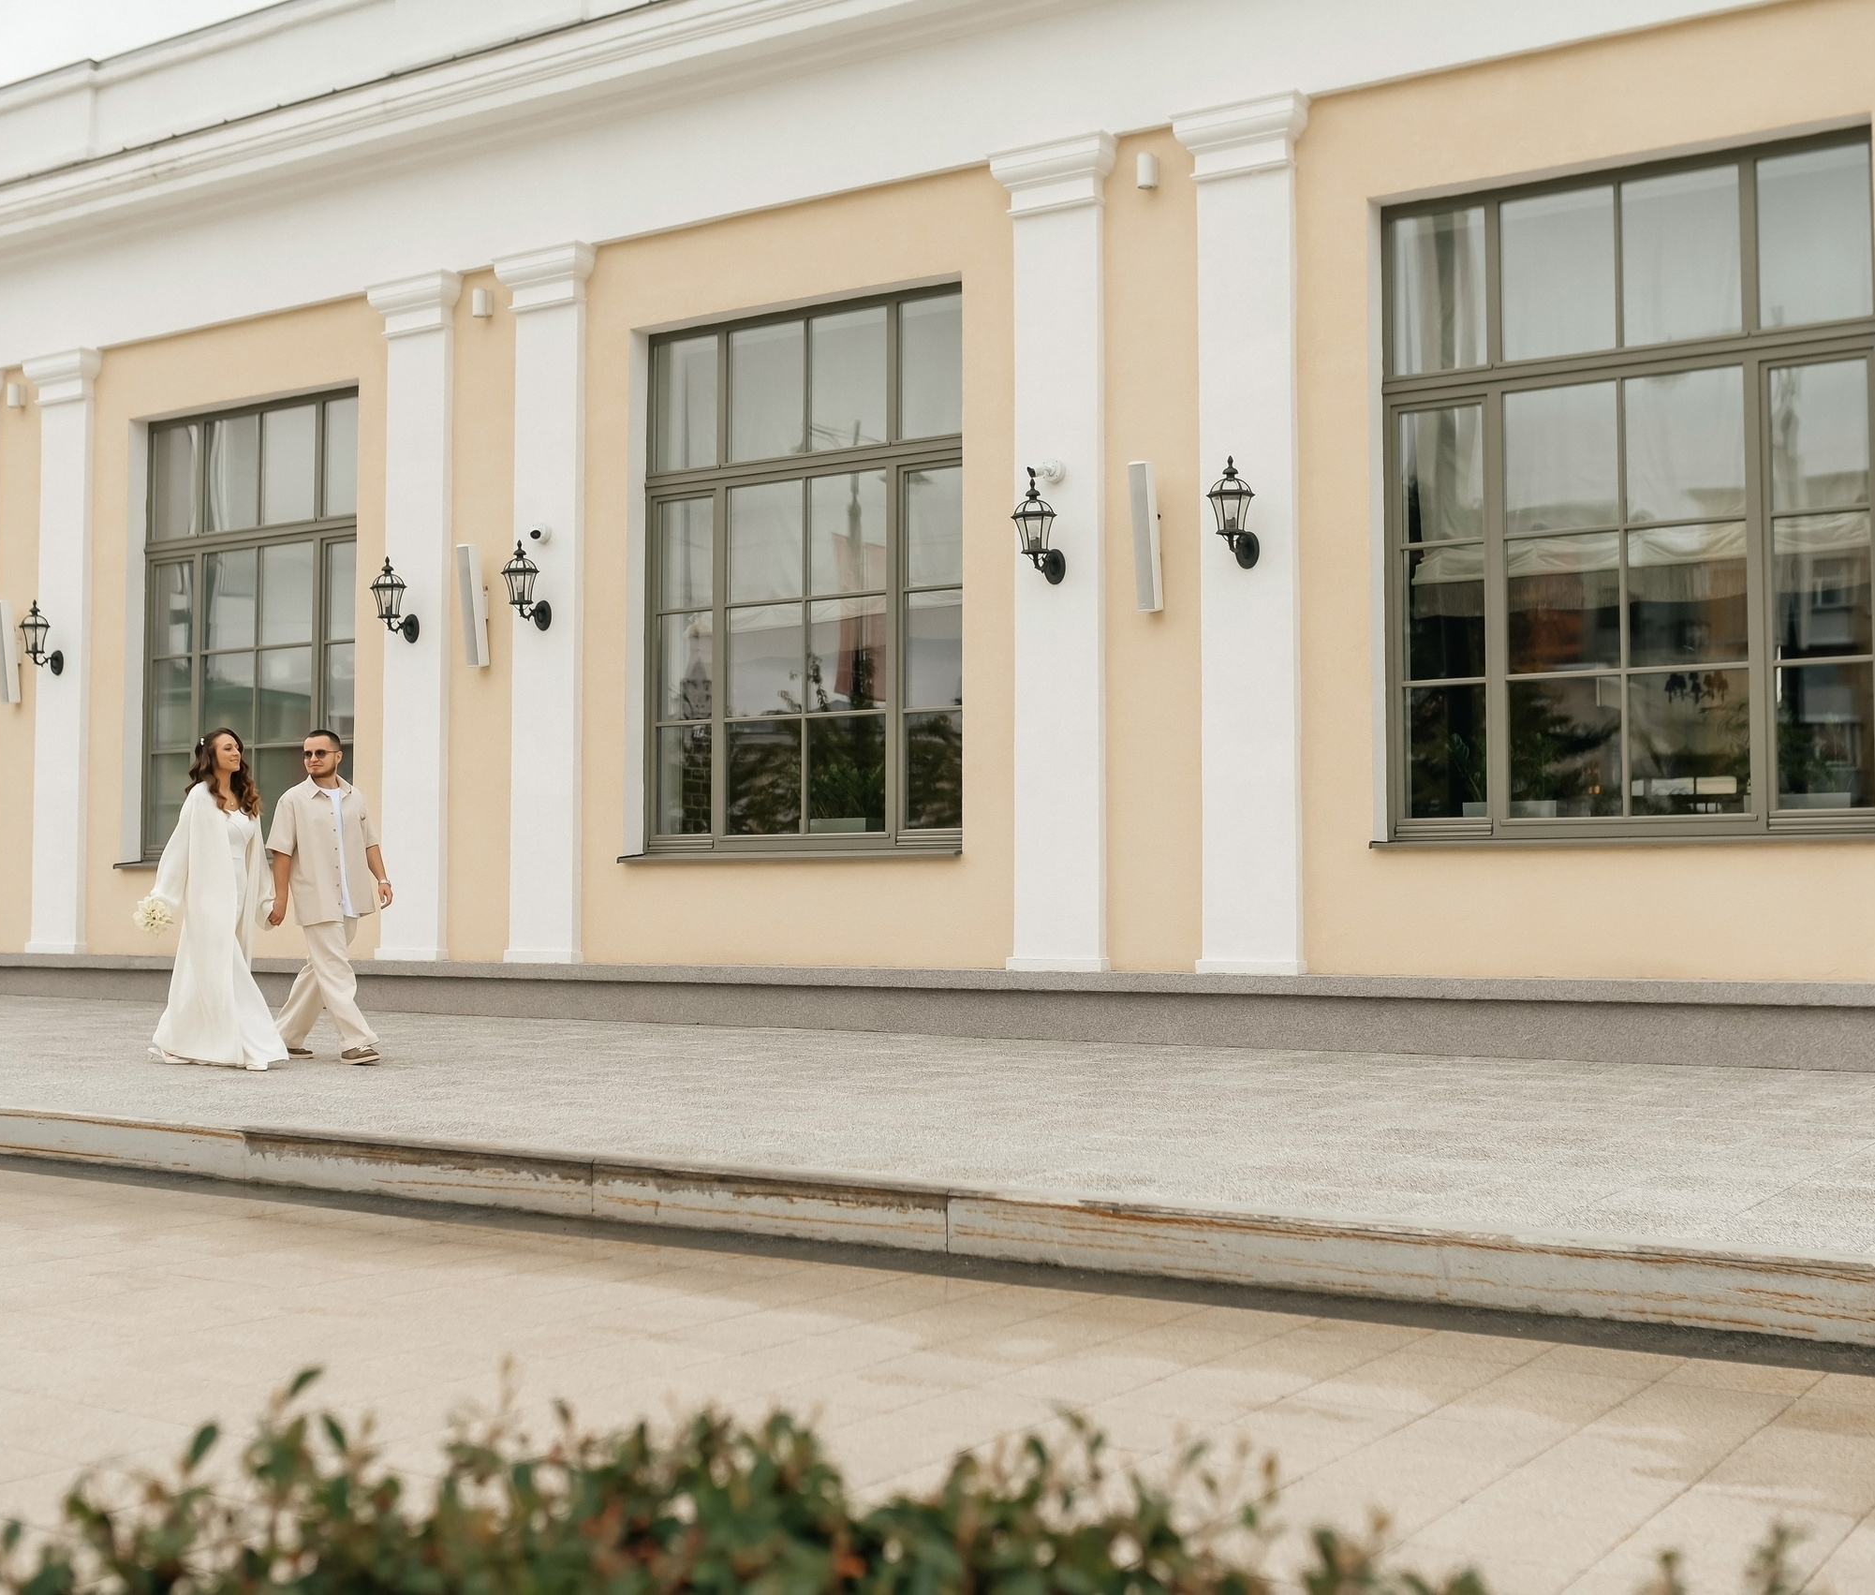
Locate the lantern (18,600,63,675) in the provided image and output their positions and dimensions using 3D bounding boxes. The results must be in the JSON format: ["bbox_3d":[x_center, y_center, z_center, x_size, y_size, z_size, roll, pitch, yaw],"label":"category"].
[{"bbox_3d":[-7.303,-1.314,18.989,0.255,0.600,0.370,-2,-3,34],"label":"lantern"}]

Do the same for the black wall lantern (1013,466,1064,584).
[{"bbox_3d":[0.612,-1.565,13.741,0.255,0.600,0.370,-2,-3,34],"label":"black wall lantern"}]

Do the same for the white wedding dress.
[{"bbox_3d":[-3.526,0.621,11.442,0.680,1.400,0.550,-2,-3,28],"label":"white wedding dress"}]

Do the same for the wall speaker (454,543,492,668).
[{"bbox_3d":[-3.167,-1.306,15.902,0.110,0.830,0.110,-2,4,33],"label":"wall speaker"}]

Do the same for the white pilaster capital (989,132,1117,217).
[{"bbox_3d":[0.704,-3.712,14.001,0.785,0.370,0.200,-2,-3,34],"label":"white pilaster capital"}]

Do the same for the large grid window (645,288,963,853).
[{"bbox_3d":[-0.842,-1.424,15.308,2.700,3.590,0.130,-2,-3,34],"label":"large grid window"}]

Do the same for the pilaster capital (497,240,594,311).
[{"bbox_3d":[-2.729,-3.603,16.277,0.785,0.370,0.200,-2,-3,34],"label":"pilaster capital"}]

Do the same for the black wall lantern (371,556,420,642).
[{"bbox_3d":[-3.771,-1.374,16.178,0.251,0.589,0.350,-2,-4,33],"label":"black wall lantern"}]

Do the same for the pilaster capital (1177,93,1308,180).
[{"bbox_3d":[1.745,-3.744,13.311,0.785,0.370,0.200,-2,-3,34],"label":"pilaster capital"}]

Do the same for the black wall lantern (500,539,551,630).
[{"bbox_3d":[-2.817,-1.456,16.015,0.255,0.600,0.370,-2,-3,34],"label":"black wall lantern"}]

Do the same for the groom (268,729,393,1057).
[{"bbox_3d":[-3.228,0.522,12.408,0.620,1.760,0.580,-2,-3,40],"label":"groom"}]

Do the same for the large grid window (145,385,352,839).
[{"bbox_3d":[-5.117,-1.232,17.629,2.561,3.485,0.120,-2,-4,33],"label":"large grid window"}]

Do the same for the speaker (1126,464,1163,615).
[{"bbox_3d":[1.170,-1.452,13.070,0.110,0.830,0.110,-2,4,33],"label":"speaker"}]

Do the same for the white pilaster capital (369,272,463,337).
[{"bbox_3d":[-3.804,-3.569,16.990,0.785,0.370,0.200,-2,-3,34],"label":"white pilaster capital"}]

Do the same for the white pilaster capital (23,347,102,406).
[{"bbox_3d":[-7.220,-3.453,19.254,0.785,0.370,0.200,-2,-3,34],"label":"white pilaster capital"}]

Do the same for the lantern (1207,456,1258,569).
[{"bbox_3d":[1.619,-1.553,12.659,0.251,0.599,0.350,-2,-4,33],"label":"lantern"}]

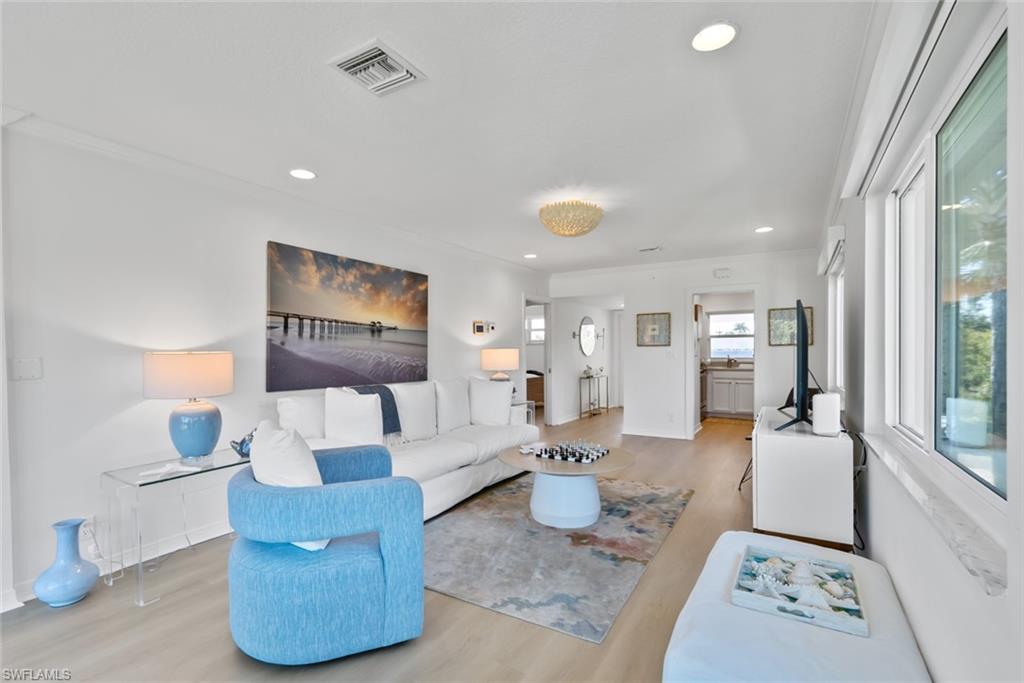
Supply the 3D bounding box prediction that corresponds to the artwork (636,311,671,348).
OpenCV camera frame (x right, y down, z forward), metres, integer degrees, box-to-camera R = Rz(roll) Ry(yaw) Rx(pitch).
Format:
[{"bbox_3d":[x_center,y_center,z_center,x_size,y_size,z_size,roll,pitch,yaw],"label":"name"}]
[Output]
[{"bbox_3d":[2.014,-0.166,6.497,0.475,0.475,0.030,0,-1,31],"label":"artwork"}]

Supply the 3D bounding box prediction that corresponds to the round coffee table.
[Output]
[{"bbox_3d":[0.408,1.085,3.431,1.000,0.455,1.000,0,-1,0],"label":"round coffee table"}]

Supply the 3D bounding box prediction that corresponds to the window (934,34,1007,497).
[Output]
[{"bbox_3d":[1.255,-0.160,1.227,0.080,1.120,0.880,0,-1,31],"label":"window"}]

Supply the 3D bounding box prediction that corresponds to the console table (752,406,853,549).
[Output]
[{"bbox_3d":[1.832,0.914,2.907,0.437,0.822,1.233,0,0,32],"label":"console table"}]

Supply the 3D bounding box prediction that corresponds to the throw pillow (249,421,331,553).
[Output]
[{"bbox_3d":[-1.005,0.632,2.058,0.183,0.502,0.502,-18,12,-41],"label":"throw pillow"}]

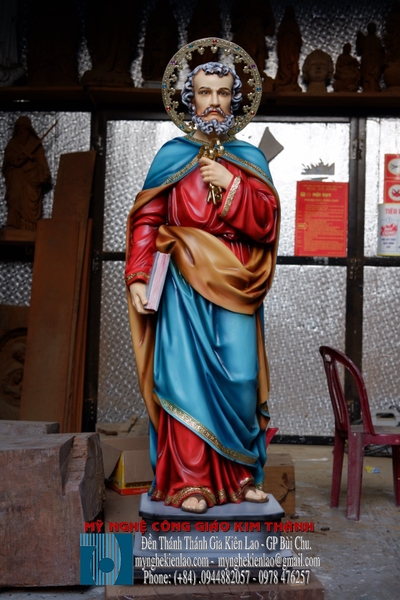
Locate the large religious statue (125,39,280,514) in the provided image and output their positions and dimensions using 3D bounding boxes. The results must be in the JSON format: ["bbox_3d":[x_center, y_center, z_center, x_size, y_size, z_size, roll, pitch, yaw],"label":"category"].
[{"bbox_3d":[0.009,-0.083,3.120,0.551,1.681,0.420,2,-3,-1],"label":"large religious statue"}]

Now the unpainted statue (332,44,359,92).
[{"bbox_3d":[1.061,-1.677,6.400,0.203,0.383,0.190,2,-3,-1],"label":"unpainted statue"}]

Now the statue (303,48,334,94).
[{"bbox_3d":[0.859,-1.651,6.400,0.232,0.348,0.230,2,-3,-1],"label":"statue"}]

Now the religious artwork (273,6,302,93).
[{"bbox_3d":[0.634,-1.808,6.400,0.217,0.648,0.190,2,-3,-1],"label":"religious artwork"}]

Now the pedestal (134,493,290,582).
[{"bbox_3d":[0.036,0.837,3.176,0.525,0.216,0.445,1,-2,-3],"label":"pedestal"}]

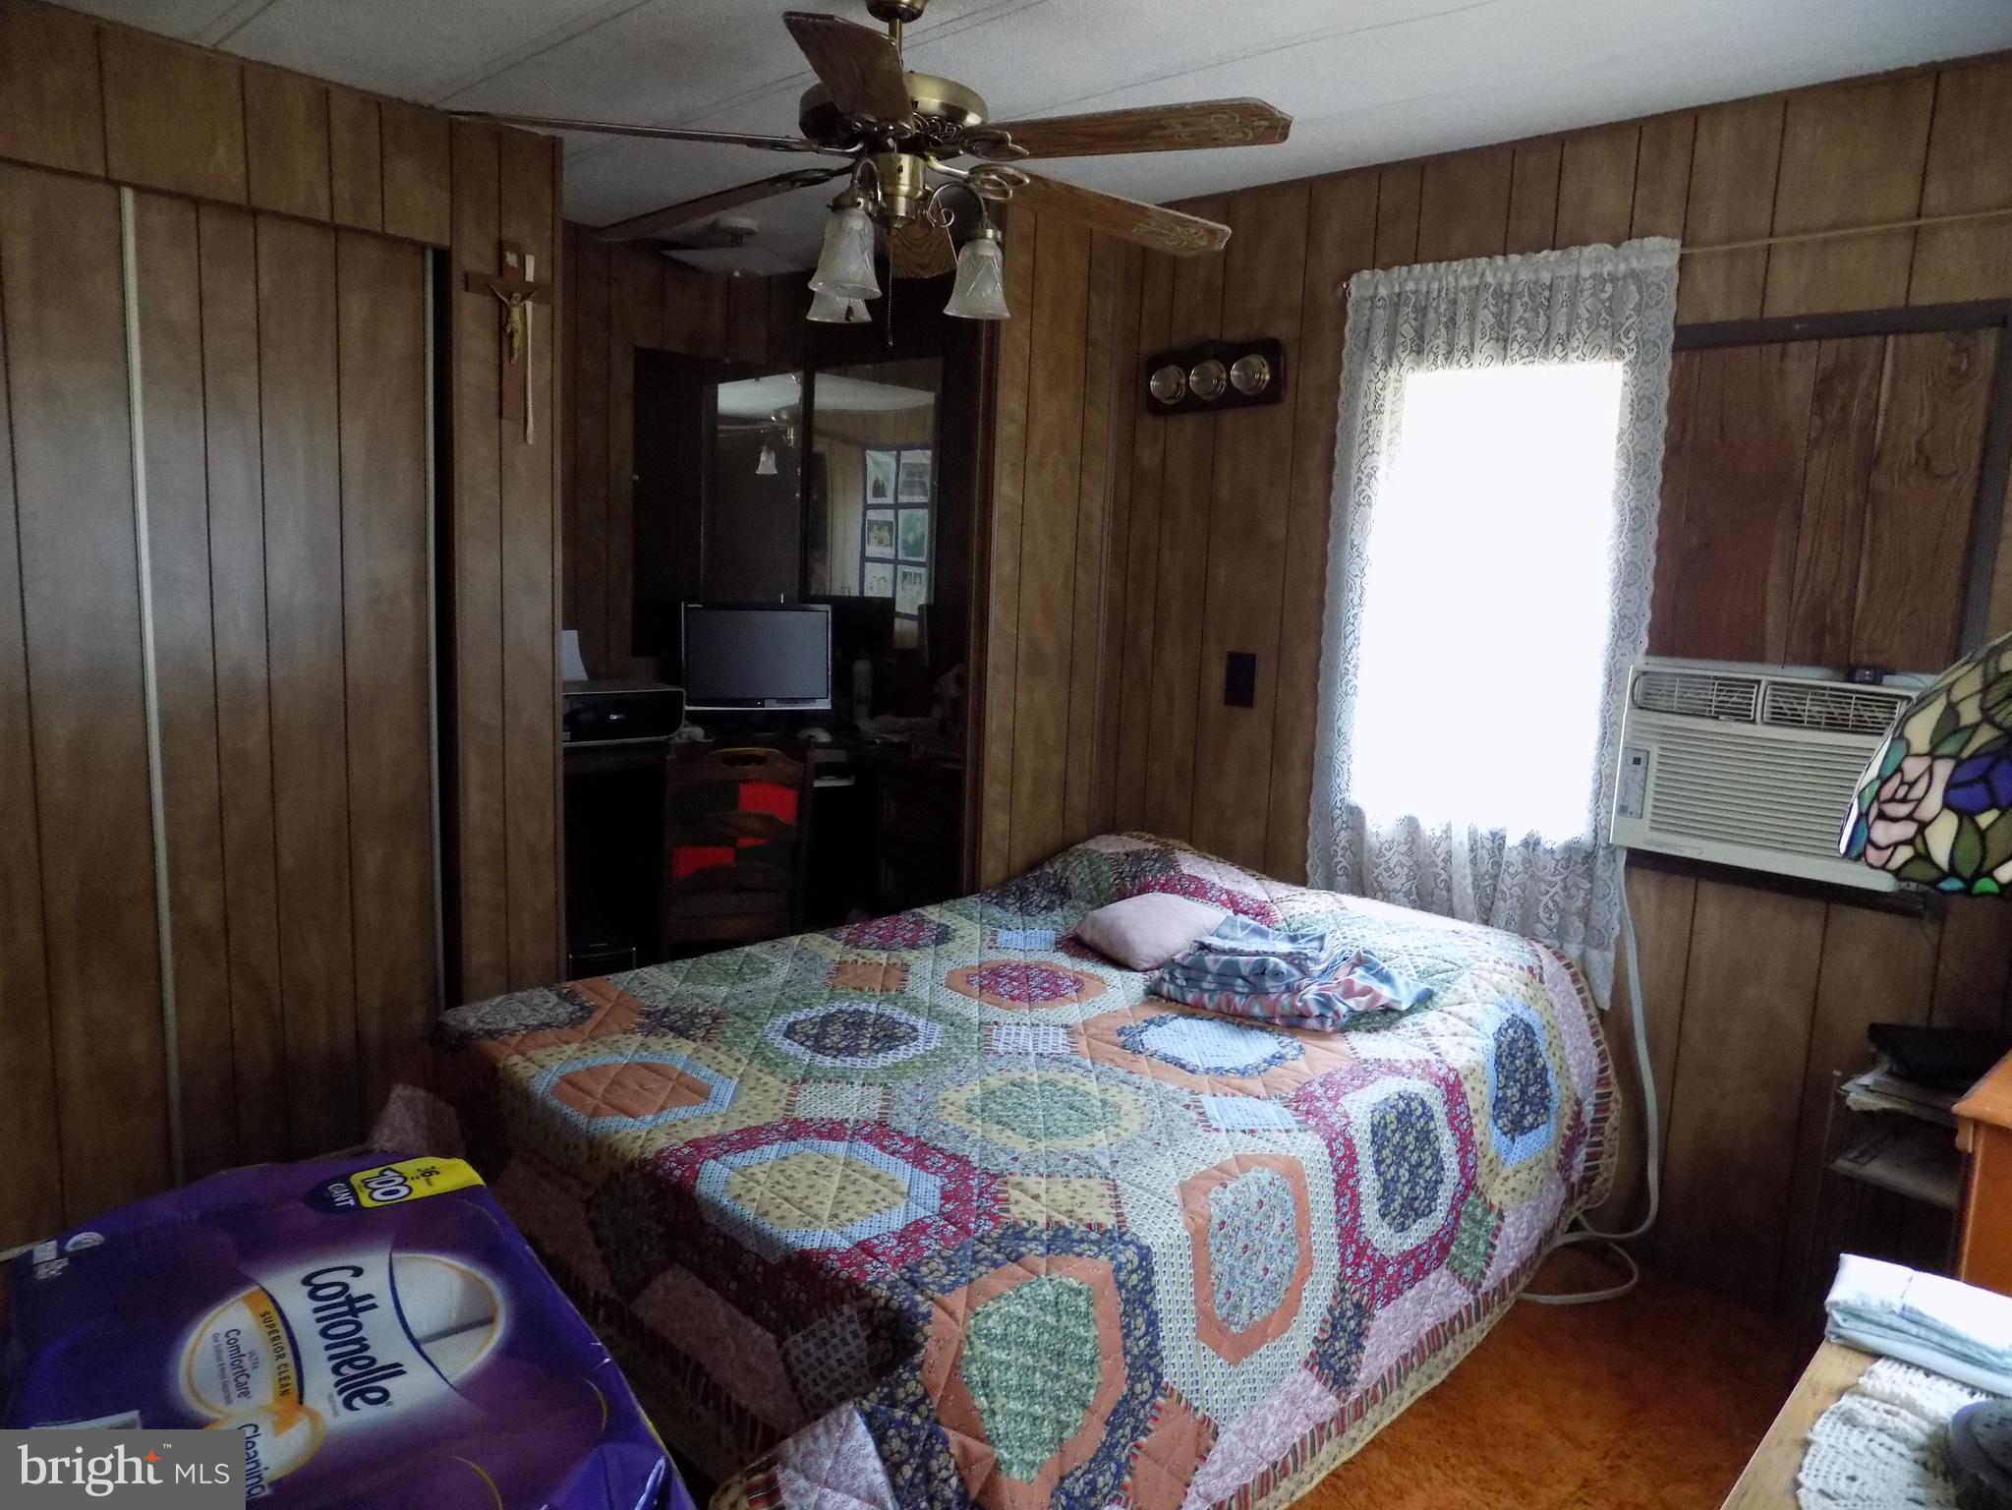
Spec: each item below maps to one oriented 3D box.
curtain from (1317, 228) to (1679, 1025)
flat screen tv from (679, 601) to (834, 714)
[{"bbox_3d":[1.012,-0.276,2.864,0.693,1.501,0.080,10,11,43],"label":"curtain"},{"bbox_3d":[-0.764,-0.303,4.114,0.450,0.325,0.070,0,9,-16],"label":"flat screen tv"}]

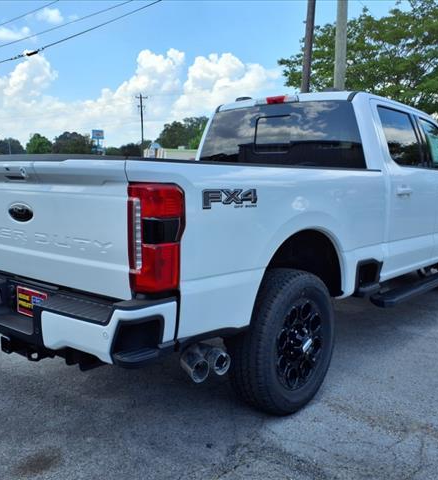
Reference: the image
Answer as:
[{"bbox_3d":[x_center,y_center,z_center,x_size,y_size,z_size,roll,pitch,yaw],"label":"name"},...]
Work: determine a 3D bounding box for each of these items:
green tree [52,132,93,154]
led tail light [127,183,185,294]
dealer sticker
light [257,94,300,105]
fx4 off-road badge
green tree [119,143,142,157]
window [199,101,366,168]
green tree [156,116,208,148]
[{"bbox_3d":[-22.399,-12.186,75.877,7.500,8.200,7.000,-2,7,-16],"label":"green tree"},{"bbox_3d":[-0.248,-0.011,1.998,0.145,0.440,0.200,6,8,40],"label":"led tail light"},{"bbox_3d":[-0.982,0.340,2.611,0.305,0.152,0.020,6,8,40],"label":"dealer sticker"},{"bbox_3d":[0.475,-1.155,4.077,0.420,0.055,0.060,6,8,40],"label":"light"},{"bbox_3d":[0.059,-0.183,2.226,0.015,0.090,0.385,6,8,40],"label":"fx4 off-road badge"},{"bbox_3d":[-14.789,-12.507,82.795,5.000,7.250,5.000,-1,7,-10],"label":"green tree"},{"bbox_3d":[0.447,-0.822,4.087,1.570,0.540,0.100,6,0,40],"label":"window"},{"bbox_3d":[-4.648,-11.320,64.941,7.800,9.350,7.500,0,7,-4],"label":"green tree"}]

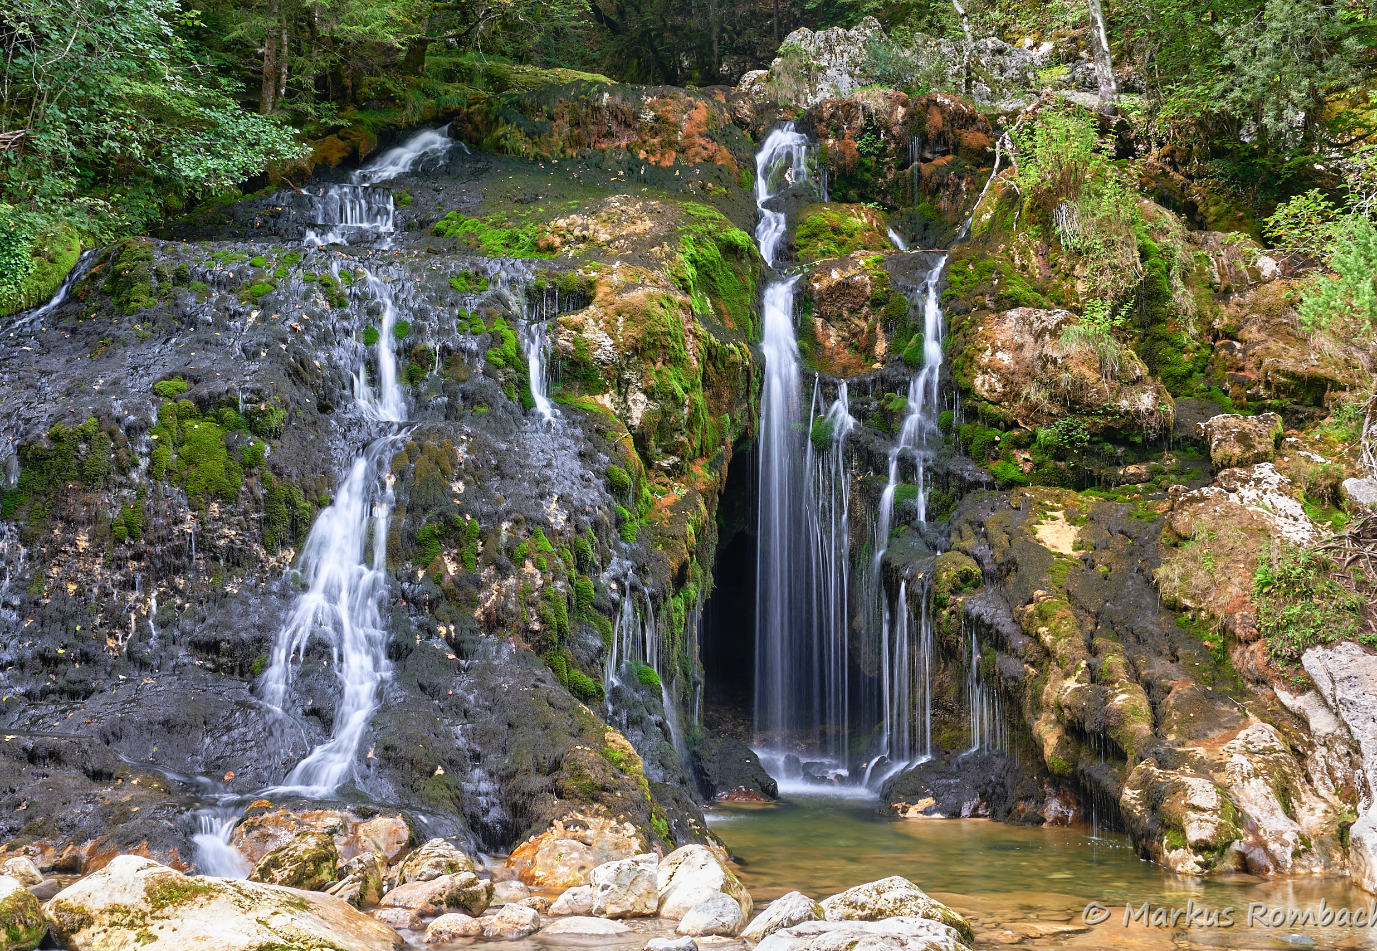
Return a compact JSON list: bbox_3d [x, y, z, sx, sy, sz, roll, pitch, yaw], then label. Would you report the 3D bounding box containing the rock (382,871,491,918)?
[{"bbox_3d":[-1.489,2.473,9.100,0.676,0.279,0.420,1,-7,-9],"label":"rock"}]

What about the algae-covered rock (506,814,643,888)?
[{"bbox_3d":[-0.761,2.522,10.350,0.918,0.512,0.700,1,-7,-4],"label":"algae-covered rock"}]

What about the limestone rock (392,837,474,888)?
[{"bbox_3d":[-1.418,2.192,8.662,0.468,0.309,0.375,0,-2,0],"label":"limestone rock"}]

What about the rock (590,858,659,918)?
[{"bbox_3d":[-0.384,2.431,9.100,0.407,0.368,0.360,0,-7,-2],"label":"rock"}]

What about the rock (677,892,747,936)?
[{"bbox_3d":[0.115,2.211,7.784,0.359,0.212,0.287,0,-2,0],"label":"rock"}]

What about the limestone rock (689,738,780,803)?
[{"bbox_3d":[0.494,3.108,16.300,0.952,0.704,0.850,0,-7,2],"label":"limestone rock"}]

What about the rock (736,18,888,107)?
[{"bbox_3d":[1.673,-5.610,21.000,2.059,1.136,1.600,-1,-7,5],"label":"rock"}]

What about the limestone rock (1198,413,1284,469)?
[{"bbox_3d":[4.100,-0.249,11.500,0.630,0.426,0.504,0,-2,0],"label":"limestone rock"}]

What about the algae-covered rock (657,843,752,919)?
[{"bbox_3d":[0.087,2.140,8.086,0.507,0.402,0.431,0,-2,0],"label":"algae-covered rock"}]

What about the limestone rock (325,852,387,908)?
[{"bbox_3d":[-1.831,2.208,8.450,0.353,0.307,0.300,0,-2,0],"label":"limestone rock"}]

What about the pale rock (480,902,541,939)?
[{"bbox_3d":[-0.966,2.416,8.400,0.339,0.197,0.280,1,-7,-6],"label":"pale rock"}]

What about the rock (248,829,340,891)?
[{"bbox_3d":[-2.236,2.186,8.748,0.517,0.355,0.388,0,-2,0],"label":"rock"}]

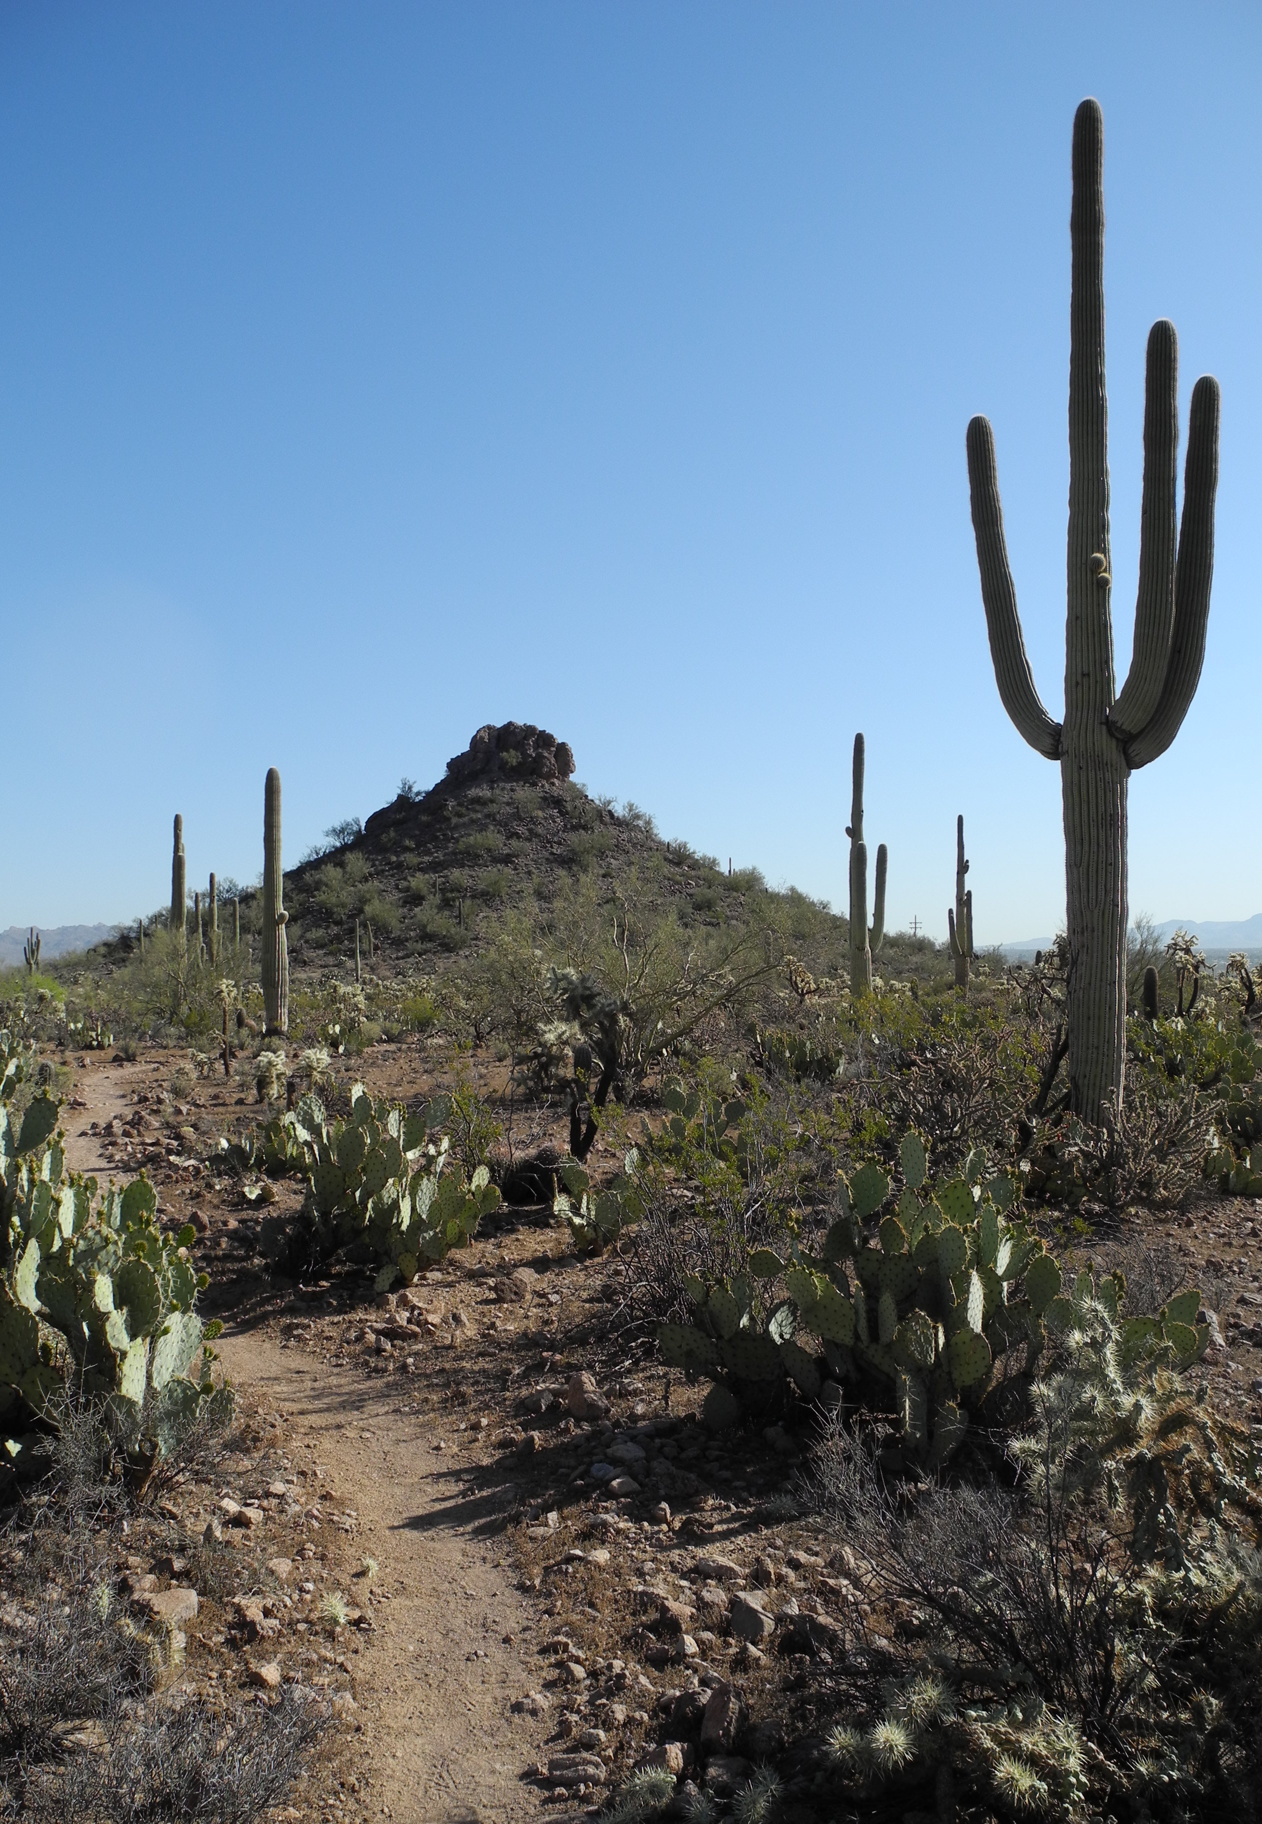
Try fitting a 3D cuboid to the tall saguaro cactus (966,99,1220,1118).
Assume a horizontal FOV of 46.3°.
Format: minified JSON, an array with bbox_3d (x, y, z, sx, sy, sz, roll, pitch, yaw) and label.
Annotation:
[{"bbox_3d":[3.755,-2.376,12.000,2.051,8.472,1.100,0,-1,0],"label":"tall saguaro cactus"}]

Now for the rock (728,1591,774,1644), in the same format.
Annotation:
[{"bbox_3d":[0.292,1.710,3.580,0.110,0.100,0.100,0,-1,0],"label":"rock"}]

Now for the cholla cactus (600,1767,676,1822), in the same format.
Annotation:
[{"bbox_3d":[0.009,1.583,2.620,0.145,0.110,0.140,0,-1,0],"label":"cholla cactus"}]

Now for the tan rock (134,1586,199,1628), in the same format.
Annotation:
[{"bbox_3d":[-1.154,1.723,3.660,0.165,0.085,0.120,0,-1,0],"label":"tan rock"}]

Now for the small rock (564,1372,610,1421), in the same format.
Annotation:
[{"bbox_3d":[-0.156,1.705,5.200,0.155,0.135,0.140,0,-1,0],"label":"small rock"}]

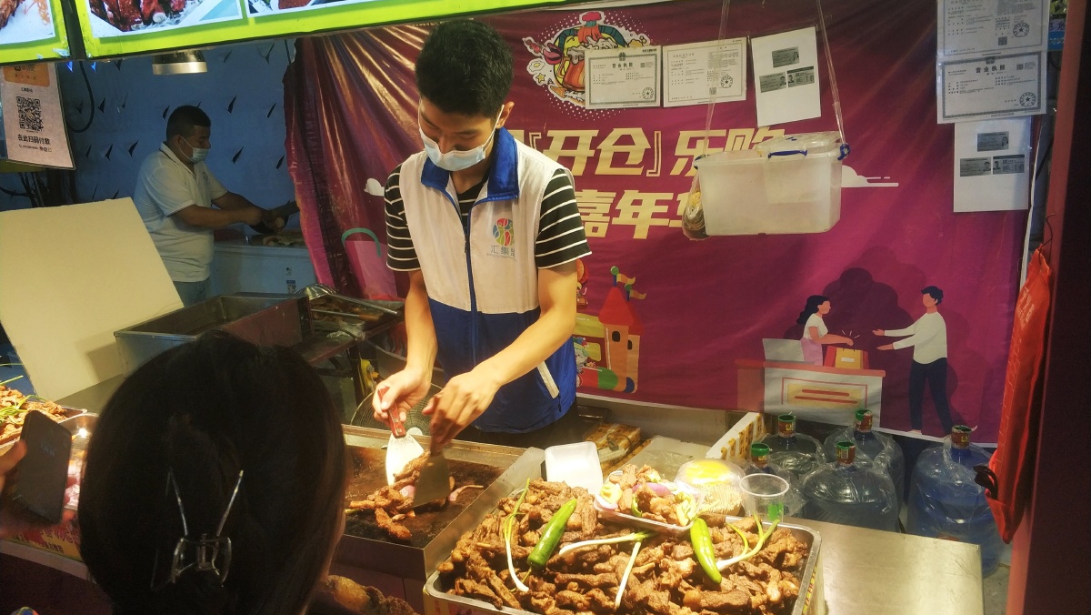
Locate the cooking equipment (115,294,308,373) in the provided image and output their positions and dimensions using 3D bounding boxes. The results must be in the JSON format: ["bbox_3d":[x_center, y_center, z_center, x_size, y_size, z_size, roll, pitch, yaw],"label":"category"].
[{"bbox_3d":[-1.186,0.094,3.042,0.350,0.145,0.480,3,18,25],"label":"cooking equipment"}]

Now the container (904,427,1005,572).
[{"bbox_3d":[1.295,0.600,2.671,0.260,0.475,0.260,3,18,25],"label":"container"}]

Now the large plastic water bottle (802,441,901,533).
[{"bbox_3d":[0.923,0.643,2.622,0.260,0.475,0.260,3,18,25],"label":"large plastic water bottle"}]

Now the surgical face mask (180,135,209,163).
[{"bbox_3d":[-1.460,-0.659,3.550,0.110,0.110,0.140,13,15,-5],"label":"surgical face mask"}]

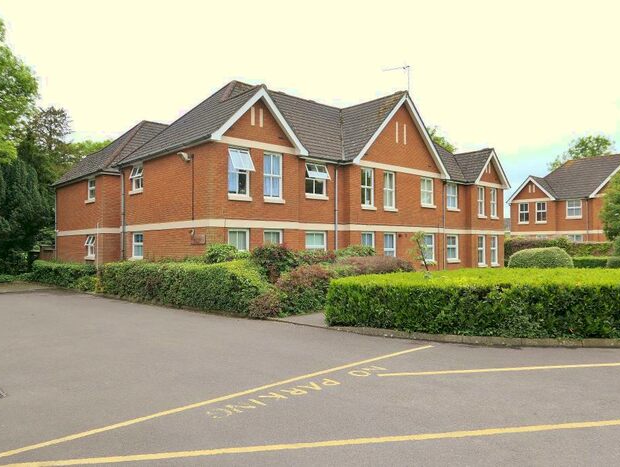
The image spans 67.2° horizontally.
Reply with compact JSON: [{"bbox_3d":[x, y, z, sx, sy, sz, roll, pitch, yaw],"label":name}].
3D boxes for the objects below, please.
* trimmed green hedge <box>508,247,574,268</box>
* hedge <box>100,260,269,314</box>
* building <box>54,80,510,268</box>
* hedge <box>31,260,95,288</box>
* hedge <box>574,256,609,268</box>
[{"bbox_3d":[9.922,1.333,19.972,2.650,1.480,2.500,0,-1,0],"label":"trimmed green hedge"},{"bbox_3d":[-3.961,1.393,13.470,1.250,1.120,8.400,1,-2,-44],"label":"hedge"},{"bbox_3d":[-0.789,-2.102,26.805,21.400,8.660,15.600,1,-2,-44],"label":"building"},{"bbox_3d":[-9.809,1.635,18.944,1.100,0.880,6.300,1,-2,-44],"label":"hedge"},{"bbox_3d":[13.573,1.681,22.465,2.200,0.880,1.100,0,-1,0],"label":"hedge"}]

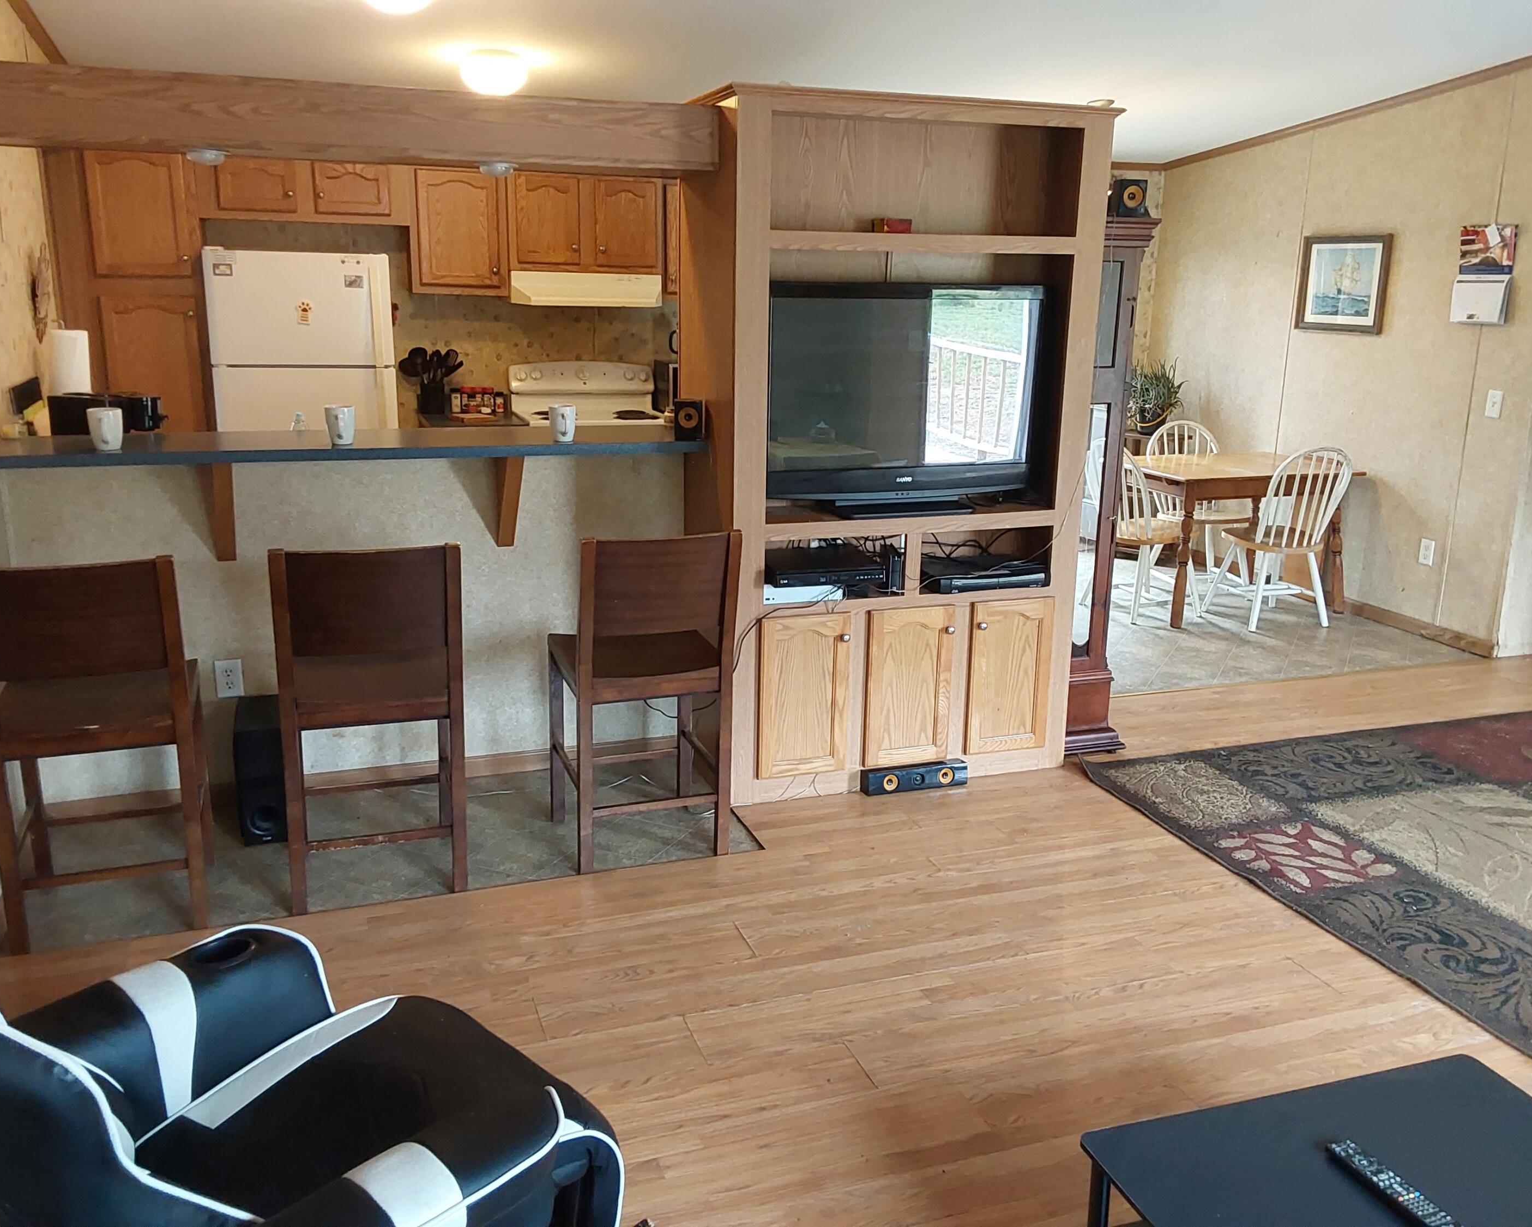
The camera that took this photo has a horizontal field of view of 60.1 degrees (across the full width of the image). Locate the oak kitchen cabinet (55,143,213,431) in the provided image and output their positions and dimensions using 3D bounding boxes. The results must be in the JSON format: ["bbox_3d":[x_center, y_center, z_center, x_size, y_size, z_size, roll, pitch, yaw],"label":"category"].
[{"bbox_3d":[-2.845,-1.017,6.107,0.555,2.130,0.600,-4,15,-19],"label":"oak kitchen cabinet"}]

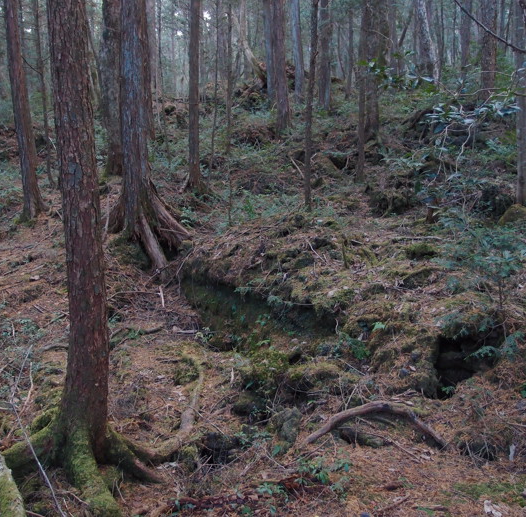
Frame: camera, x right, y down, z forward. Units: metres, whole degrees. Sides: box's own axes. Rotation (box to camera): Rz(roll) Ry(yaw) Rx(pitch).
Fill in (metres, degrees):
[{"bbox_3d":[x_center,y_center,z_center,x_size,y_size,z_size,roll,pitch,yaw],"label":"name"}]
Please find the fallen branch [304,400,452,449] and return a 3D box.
[{"bbox_3d":[0.736,1.093,3.650,0.970,0.260,0.240,-1,6,0],"label":"fallen branch"}]

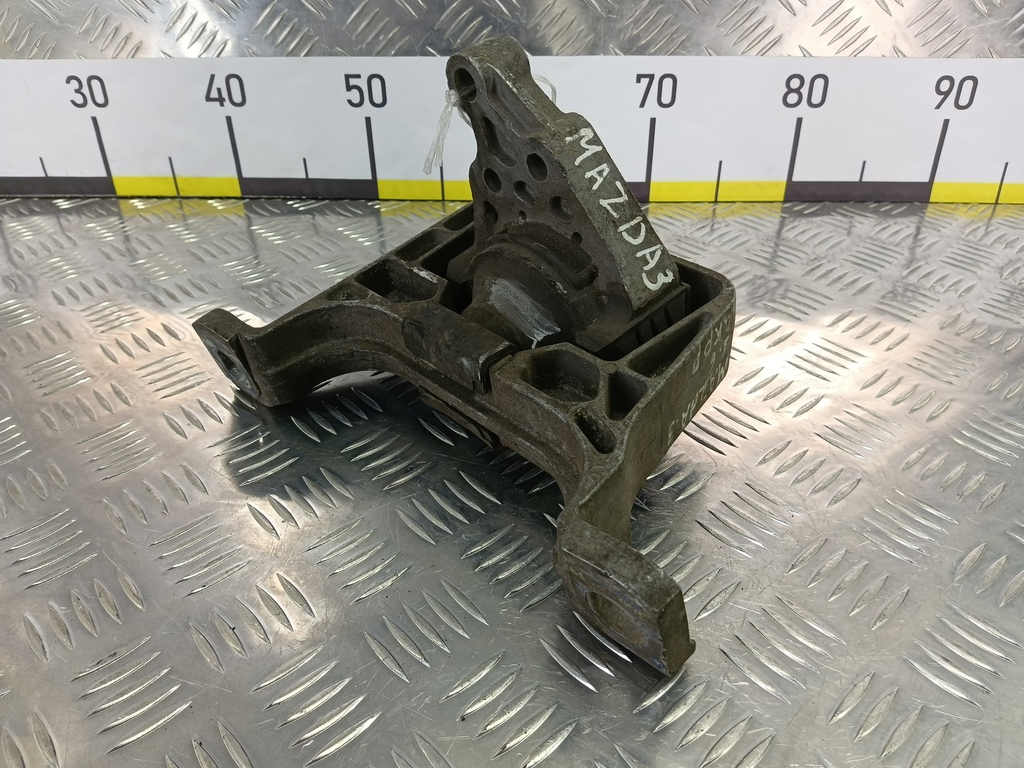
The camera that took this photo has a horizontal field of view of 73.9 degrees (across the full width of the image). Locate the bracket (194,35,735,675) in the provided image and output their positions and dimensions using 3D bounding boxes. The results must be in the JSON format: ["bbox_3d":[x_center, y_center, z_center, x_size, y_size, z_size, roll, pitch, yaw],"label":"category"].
[{"bbox_3d":[0.005,-0.046,0.272,0.238,0.150,0.163,25,46,28],"label":"bracket"}]

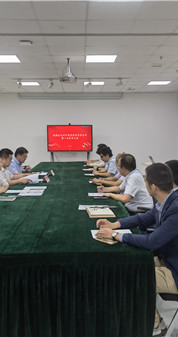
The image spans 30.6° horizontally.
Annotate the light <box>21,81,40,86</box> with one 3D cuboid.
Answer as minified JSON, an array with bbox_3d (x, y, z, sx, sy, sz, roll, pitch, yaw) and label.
[{"bbox_3d":[-1.617,-2.369,8.995,0.600,0.050,0.600,-1,6,-1],"label":"light"}]

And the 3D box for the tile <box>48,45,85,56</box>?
[{"bbox_3d":[-0.352,-1.986,5.438,0.600,0.020,0.600,-1,6,-1],"label":"tile"}]

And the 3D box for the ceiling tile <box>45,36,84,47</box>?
[{"bbox_3d":[-0.338,-1.917,4.857,0.595,0.020,0.595,-1,6,-1],"label":"ceiling tile"}]

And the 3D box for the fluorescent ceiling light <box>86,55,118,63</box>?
[{"bbox_3d":[0.237,-2.070,6.043,0.600,0.050,0.600,-1,6,-1],"label":"fluorescent ceiling light"}]

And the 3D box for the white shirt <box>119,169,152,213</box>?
[{"bbox_3d":[0.529,0.256,3.738,0.420,0.540,0.480,-1,6,-1],"label":"white shirt"}]

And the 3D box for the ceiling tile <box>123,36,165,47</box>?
[{"bbox_3d":[0.858,-1.935,4.862,0.600,0.020,0.600,-1,6,-1],"label":"ceiling tile"}]

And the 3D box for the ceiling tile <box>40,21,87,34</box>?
[{"bbox_3d":[-0.326,-1.853,4.261,0.595,0.020,0.595,-1,6,-1],"label":"ceiling tile"}]

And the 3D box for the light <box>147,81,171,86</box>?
[{"bbox_3d":[1.964,-2.402,9.072,0.600,0.050,0.600,-1,6,-1],"label":"light"}]

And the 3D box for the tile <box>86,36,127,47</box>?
[{"bbox_3d":[0.262,-1.924,4.868,0.595,0.020,0.595,-1,6,-1],"label":"tile"}]

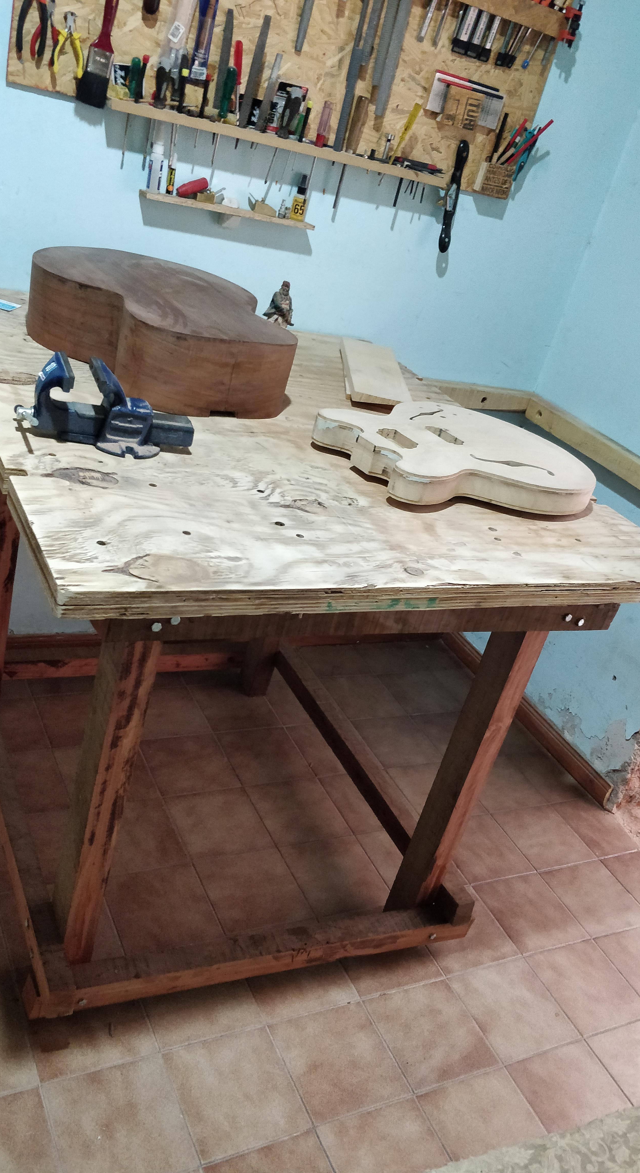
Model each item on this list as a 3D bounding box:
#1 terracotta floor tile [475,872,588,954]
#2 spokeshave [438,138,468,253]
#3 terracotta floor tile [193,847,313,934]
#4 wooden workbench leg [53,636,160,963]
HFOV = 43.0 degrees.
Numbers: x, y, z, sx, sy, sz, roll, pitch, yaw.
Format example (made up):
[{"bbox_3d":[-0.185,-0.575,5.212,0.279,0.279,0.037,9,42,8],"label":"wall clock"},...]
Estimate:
[{"bbox_3d":[0.511,0.794,1.977,0.198,0.010,0.198,-3,36,-29],"label":"terracotta floor tile"},{"bbox_3d":[0.329,-0.957,2.003,0.055,0.252,0.045,-10,39,-24],"label":"spokeshave"},{"bbox_3d":[-0.141,0.637,1.700,0.196,0.010,0.194,-1,31,-30],"label":"terracotta floor tile"},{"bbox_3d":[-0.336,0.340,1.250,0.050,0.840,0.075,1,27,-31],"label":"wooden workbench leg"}]

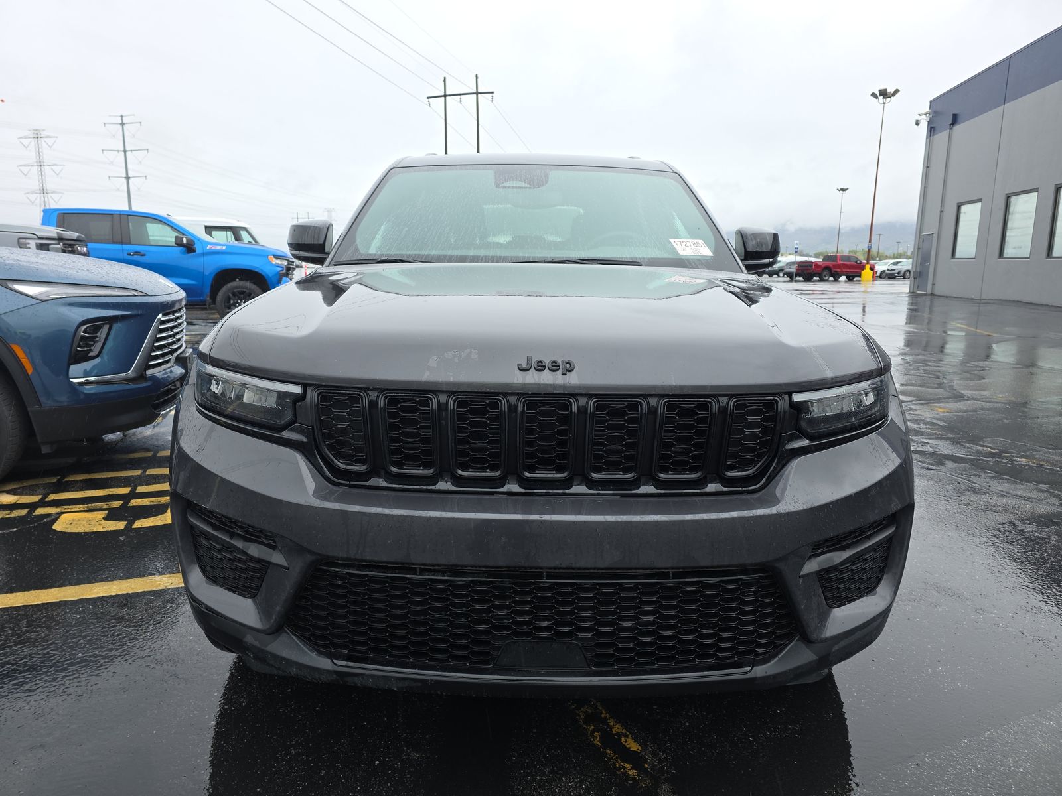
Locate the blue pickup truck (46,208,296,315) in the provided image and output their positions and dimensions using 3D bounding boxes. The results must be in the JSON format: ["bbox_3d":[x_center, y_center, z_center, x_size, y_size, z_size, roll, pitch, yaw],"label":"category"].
[{"bbox_3d":[-7.316,-2.336,12.666,5.900,1.980,2.060,-3,12,-19],"label":"blue pickup truck"}]

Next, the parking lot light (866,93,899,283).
[{"bbox_3d":[25.192,-15.417,51.410,2.100,13.543,2.100,1,11,0],"label":"parking lot light"}]

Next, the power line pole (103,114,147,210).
[{"bbox_3d":[-111.549,-59.129,197.721,13.800,38.722,2.000,2,11,5],"label":"power line pole"}]

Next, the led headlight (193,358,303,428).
[{"bbox_3d":[-0.687,-0.014,1.714,0.350,0.140,0.310,1,11,-1],"label":"led headlight"}]

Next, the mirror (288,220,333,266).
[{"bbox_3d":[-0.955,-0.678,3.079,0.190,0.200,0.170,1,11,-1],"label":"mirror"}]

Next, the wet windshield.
[{"bbox_3d":[0.028,-0.789,3.010,1.660,0.510,0.890,1,11,-1],"label":"wet windshield"}]

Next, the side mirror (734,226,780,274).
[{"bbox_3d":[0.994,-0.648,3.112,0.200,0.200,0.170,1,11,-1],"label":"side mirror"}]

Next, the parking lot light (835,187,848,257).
[{"bbox_3d":[50.553,-27.654,116.381,2.100,13.543,2.100,1,11,0],"label":"parking lot light"}]

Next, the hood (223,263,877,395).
[{"bbox_3d":[0.035,-0.264,2.139,1.710,0.285,1.340,1,11,-1],"label":"hood"}]

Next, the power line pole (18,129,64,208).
[{"bbox_3d":[-140.118,-59.324,204.917,14.500,35.324,6.000,2,11,5],"label":"power line pole"}]

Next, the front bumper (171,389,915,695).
[{"bbox_3d":[0.033,0.312,1.758,1.900,0.720,0.490,1,11,-1],"label":"front bumper"}]

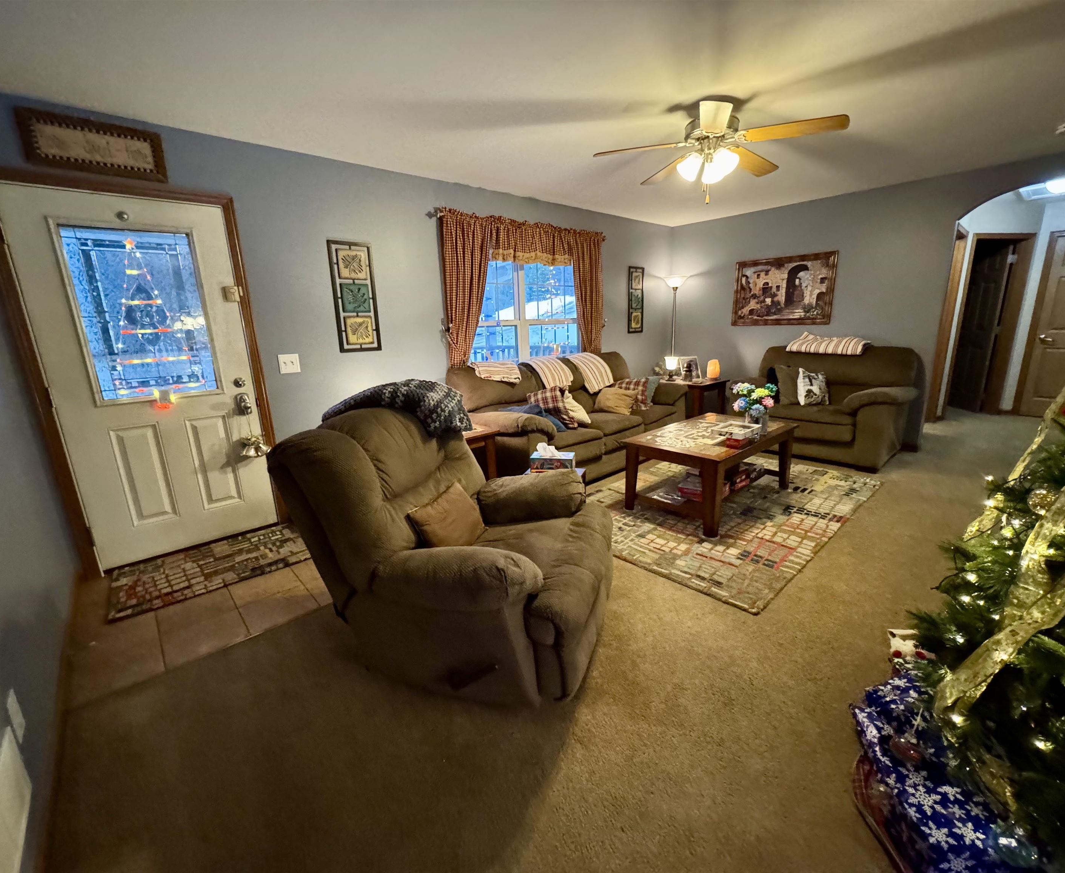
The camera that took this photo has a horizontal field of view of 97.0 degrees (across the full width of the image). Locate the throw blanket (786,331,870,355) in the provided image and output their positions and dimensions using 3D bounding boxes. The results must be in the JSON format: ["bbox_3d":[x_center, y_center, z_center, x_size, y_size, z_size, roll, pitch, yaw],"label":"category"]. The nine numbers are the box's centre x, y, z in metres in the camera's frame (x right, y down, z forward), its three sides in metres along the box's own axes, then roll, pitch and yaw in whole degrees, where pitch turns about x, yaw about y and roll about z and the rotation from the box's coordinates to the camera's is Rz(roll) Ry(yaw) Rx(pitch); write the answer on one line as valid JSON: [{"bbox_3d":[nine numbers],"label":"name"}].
[{"bbox_3d":[2.933,-0.926,4.665,0.330,0.190,0.670,-14,18,-41],"label":"throw blanket"}]

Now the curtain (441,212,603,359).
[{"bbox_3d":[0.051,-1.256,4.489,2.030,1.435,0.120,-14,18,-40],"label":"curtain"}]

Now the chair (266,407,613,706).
[{"bbox_3d":[-0.264,0.359,1.973,1.130,1.000,0.960,2,14,18],"label":"chair"}]

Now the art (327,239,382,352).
[{"bbox_3d":[-1.268,-0.999,3.389,0.312,0.762,0.030,-14,18,-40],"label":"art"}]

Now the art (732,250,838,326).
[{"bbox_3d":[2.735,-1.600,5.199,0.040,0.730,1.040,-14,18,-41],"label":"art"}]

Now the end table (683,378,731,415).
[{"bbox_3d":[1.867,-0.365,5.585,0.560,0.576,0.670,-14,18,-41],"label":"end table"}]

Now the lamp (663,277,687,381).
[{"bbox_3d":[1.785,-1.101,6.028,0.310,1.800,0.310,-14,18,-41],"label":"lamp"}]

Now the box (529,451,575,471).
[{"bbox_3d":[0.114,0.143,2.569,0.227,0.078,0.125,0,14,10],"label":"box"}]

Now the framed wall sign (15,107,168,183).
[{"bbox_3d":[-2.228,-1.487,2.415,0.545,0.240,0.030,-14,18,-41],"label":"framed wall sign"}]

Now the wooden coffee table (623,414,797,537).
[{"bbox_3d":[1.301,0.215,3.441,1.230,0.485,0.700,-14,18,-41],"label":"wooden coffee table"}]

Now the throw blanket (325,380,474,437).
[{"bbox_3d":[-0.577,-0.096,2.179,0.360,0.330,0.780,3,15,18],"label":"throw blanket"}]

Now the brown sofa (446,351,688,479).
[{"bbox_3d":[0.486,-0.235,4.382,2.340,0.970,0.970,-15,18,-42],"label":"brown sofa"}]

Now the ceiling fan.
[{"bbox_3d":[0.995,-1.577,2.662,1.280,0.501,1.280,-14,18,-40],"label":"ceiling fan"}]

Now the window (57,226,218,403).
[{"bbox_3d":[-2.161,-0.678,2.644,0.538,0.899,0.040,-14,18,-40],"label":"window"}]

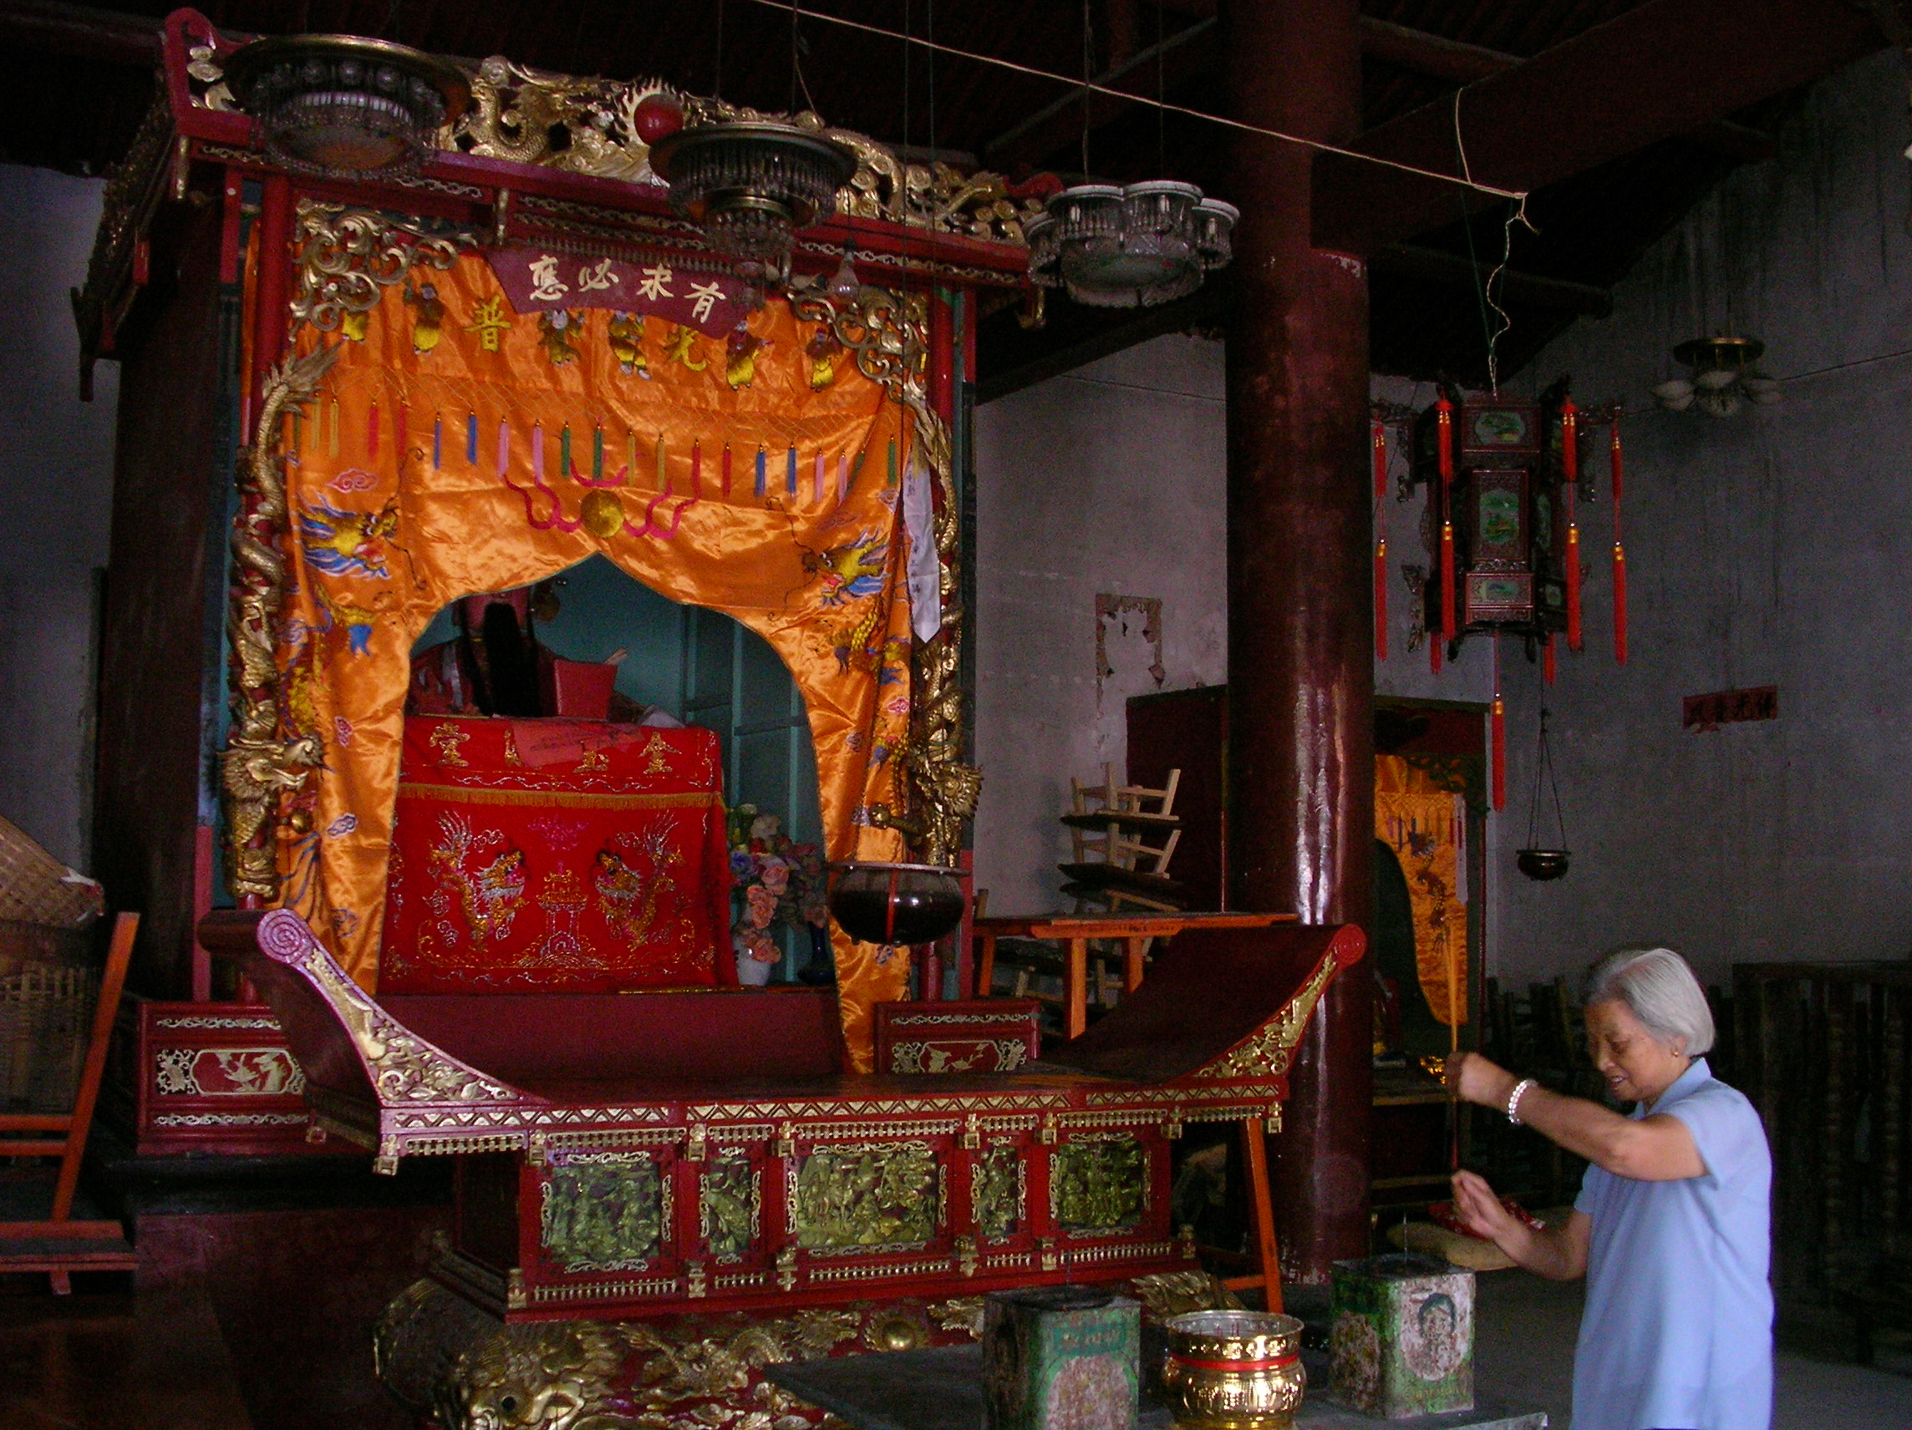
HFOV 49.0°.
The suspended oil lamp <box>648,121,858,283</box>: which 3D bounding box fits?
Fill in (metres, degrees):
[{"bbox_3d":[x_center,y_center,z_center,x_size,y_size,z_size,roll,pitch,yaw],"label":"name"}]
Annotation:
[{"bbox_3d":[-0.516,-1.270,5.349,0.530,0.360,0.530,0,-6,0],"label":"suspended oil lamp"}]

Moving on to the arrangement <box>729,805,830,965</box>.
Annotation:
[{"bbox_3d":[-0.559,0.552,6.624,0.341,0.528,0.280,3,-6,-27],"label":"arrangement"}]

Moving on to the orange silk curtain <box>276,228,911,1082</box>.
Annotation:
[{"bbox_3d":[-0.990,-0.105,6.154,1.980,2.323,0.180,3,-6,-27],"label":"orange silk curtain"}]

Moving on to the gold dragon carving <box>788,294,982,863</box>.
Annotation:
[{"bbox_3d":[-0.212,-0.391,6.442,0.641,1.885,0.260,3,-6,-27],"label":"gold dragon carving"}]

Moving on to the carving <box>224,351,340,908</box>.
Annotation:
[{"bbox_3d":[-1.788,-0.261,5.603,0.264,1.503,0.240,3,-6,-27],"label":"carving"}]

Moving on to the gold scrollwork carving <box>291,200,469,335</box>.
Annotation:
[{"bbox_3d":[-1.587,-1.213,5.833,0.491,0.376,0.080,3,-6,-27],"label":"gold scrollwork carving"}]

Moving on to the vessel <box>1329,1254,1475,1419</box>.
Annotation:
[{"bbox_3d":[0.694,0.971,3.294,0.160,0.213,0.140,3,-6,-27],"label":"vessel"}]

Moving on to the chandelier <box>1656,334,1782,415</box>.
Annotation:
[{"bbox_3d":[2.909,-1.302,8.000,0.484,0.290,0.484,3,-6,-27],"label":"chandelier"}]

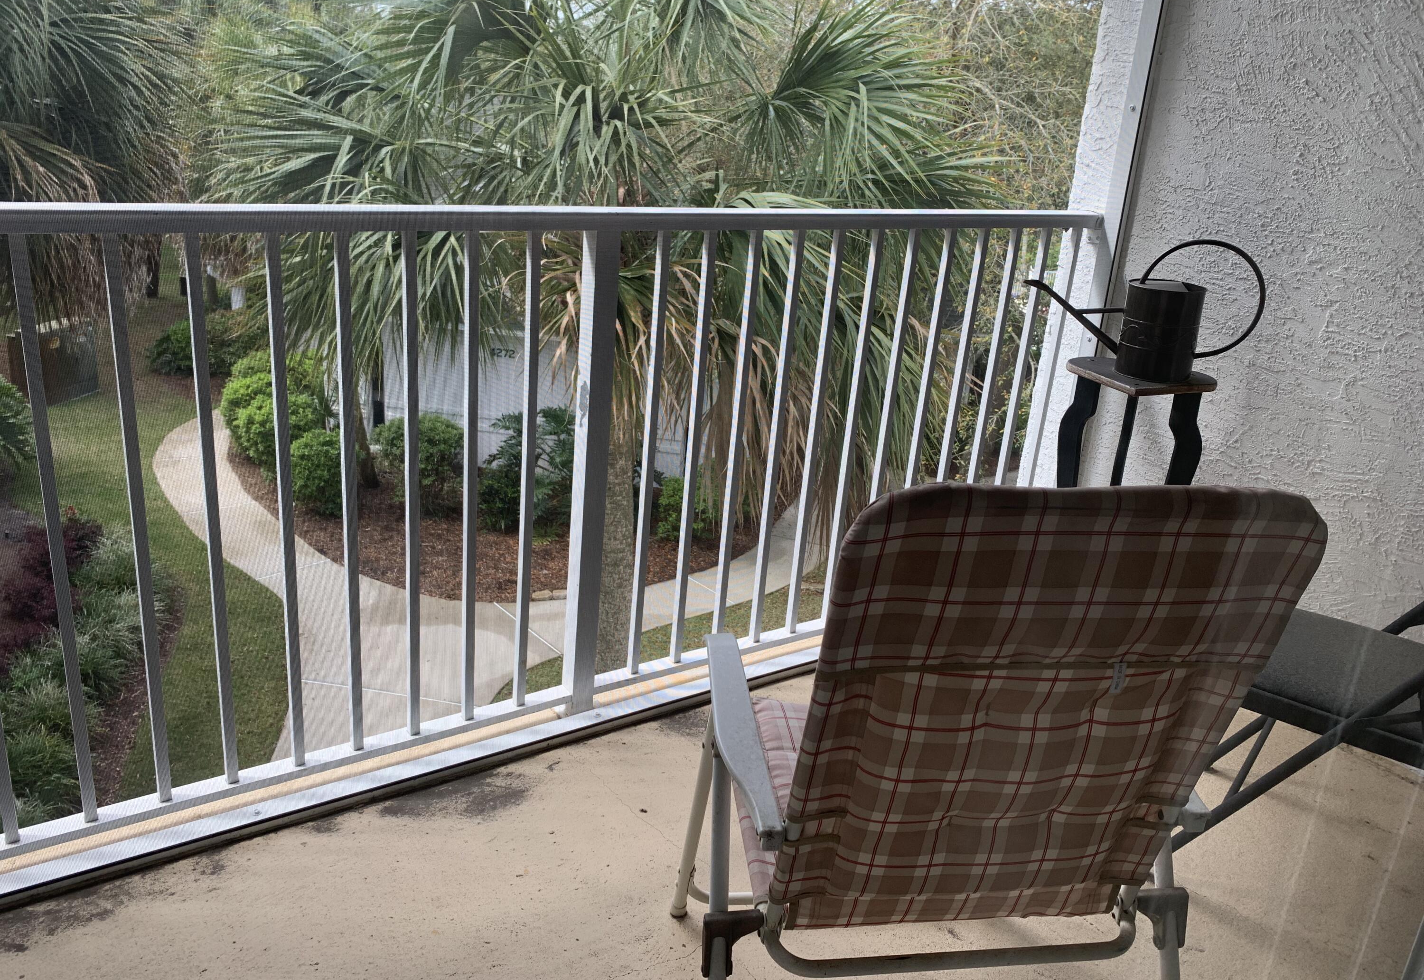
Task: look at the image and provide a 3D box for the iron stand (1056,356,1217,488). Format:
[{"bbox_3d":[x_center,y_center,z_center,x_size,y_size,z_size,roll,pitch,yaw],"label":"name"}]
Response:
[{"bbox_3d":[0.942,0.092,2.580,0.336,0.786,0.315,-5,22,-25],"label":"iron stand"}]

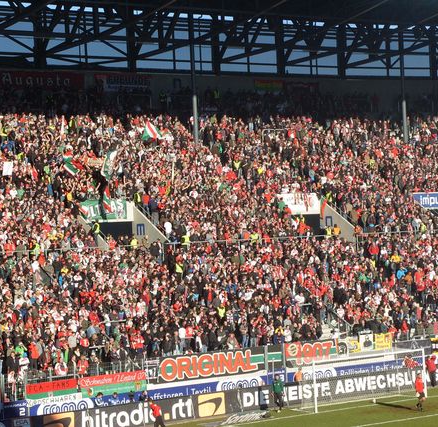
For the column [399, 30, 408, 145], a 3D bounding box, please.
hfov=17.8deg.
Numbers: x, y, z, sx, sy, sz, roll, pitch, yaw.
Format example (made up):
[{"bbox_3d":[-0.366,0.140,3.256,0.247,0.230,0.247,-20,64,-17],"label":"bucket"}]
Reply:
[{"bbox_3d":[14.643,-9.531,110.488,0.380,10.020,0.380,-2,-2,-26],"label":"column"}]

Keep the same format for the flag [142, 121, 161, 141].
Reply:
[{"bbox_3d":[-4.776,-5.873,99.000,1.270,1.420,0.400,-3,-1,-3],"label":"flag"}]

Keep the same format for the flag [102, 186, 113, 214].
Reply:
[{"bbox_3d":[-6.973,-0.876,87.500,0.630,1.630,0.350,-3,-1,-5],"label":"flag"}]

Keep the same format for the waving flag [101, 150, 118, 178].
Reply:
[{"bbox_3d":[-7.005,-3.135,89.500,1.150,1.790,0.400,-3,-1,-4],"label":"waving flag"}]

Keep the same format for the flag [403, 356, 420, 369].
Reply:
[{"bbox_3d":[10.498,8.126,76.300,0.980,0.650,0.300,-3,-1,8],"label":"flag"}]

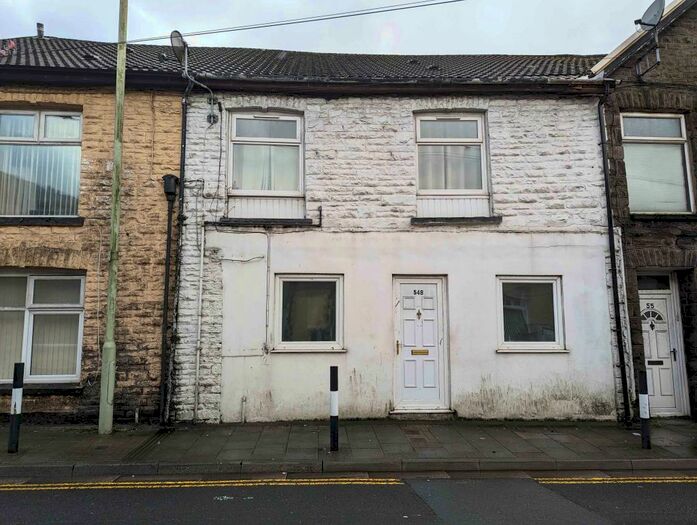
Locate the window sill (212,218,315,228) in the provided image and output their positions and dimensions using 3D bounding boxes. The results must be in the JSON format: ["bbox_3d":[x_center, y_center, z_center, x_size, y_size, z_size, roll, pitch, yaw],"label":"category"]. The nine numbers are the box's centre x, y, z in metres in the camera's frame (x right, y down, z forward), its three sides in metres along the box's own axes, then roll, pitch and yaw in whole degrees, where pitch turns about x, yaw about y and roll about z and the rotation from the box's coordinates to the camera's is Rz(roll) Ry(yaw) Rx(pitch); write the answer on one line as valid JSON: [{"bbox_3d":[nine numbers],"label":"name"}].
[{"bbox_3d":[-1.388,-0.643,8.100,1.629,0.152,0.170,0,-8,-1],"label":"window sill"}]

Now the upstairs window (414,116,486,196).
[{"bbox_3d":[1.798,-1.887,8.478,1.247,1.497,0.100,0,-8,-1],"label":"upstairs window"}]

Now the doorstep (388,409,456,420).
[{"bbox_3d":[1.187,2.431,7.746,1.060,0.170,0.220,0,-7,-3],"label":"doorstep"}]

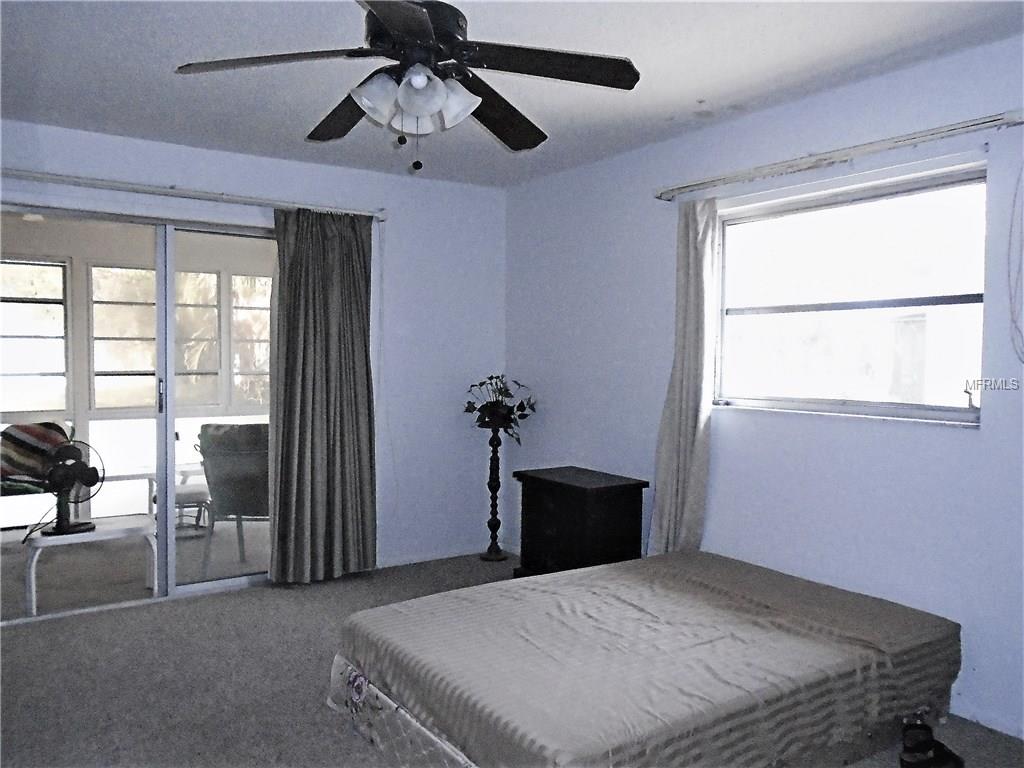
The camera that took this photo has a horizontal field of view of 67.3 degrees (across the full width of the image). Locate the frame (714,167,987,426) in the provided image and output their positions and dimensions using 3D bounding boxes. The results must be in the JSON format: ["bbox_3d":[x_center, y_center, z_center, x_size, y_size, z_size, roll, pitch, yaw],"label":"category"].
[{"bbox_3d":[1.375,-0.345,3.310,0.087,0.951,1.253,-1,3,-36],"label":"frame"}]

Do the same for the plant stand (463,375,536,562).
[{"bbox_3d":[-0.089,0.543,5.061,0.430,1.206,0.430,0,2,0],"label":"plant stand"}]

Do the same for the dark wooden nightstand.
[{"bbox_3d":[0.368,0.845,4.238,0.399,0.674,0.650,-1,3,-36],"label":"dark wooden nightstand"}]

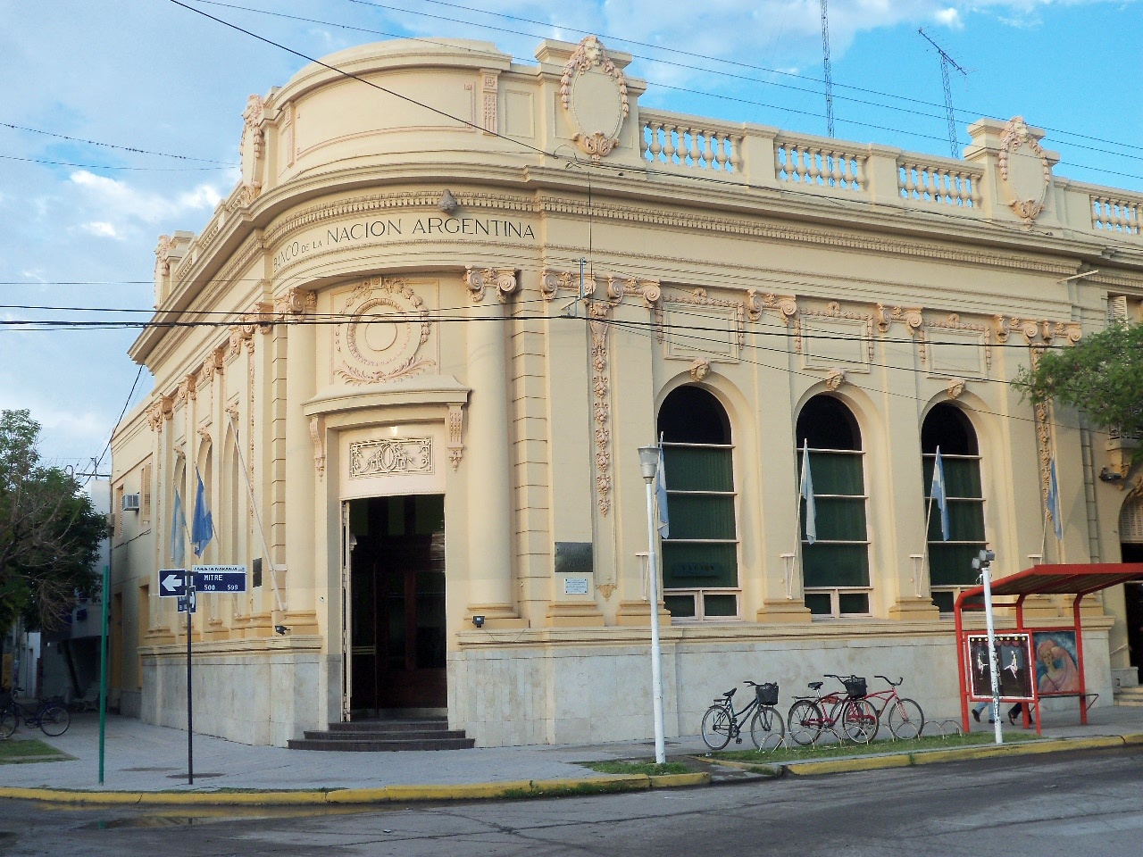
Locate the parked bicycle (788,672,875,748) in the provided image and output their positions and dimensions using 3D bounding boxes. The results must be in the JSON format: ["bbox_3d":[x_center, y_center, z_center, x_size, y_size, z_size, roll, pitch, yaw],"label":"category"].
[{"bbox_3d":[4.146,4.435,21.859,1.750,1.060,0.600,2,-10,-23],"label":"parked bicycle"}]

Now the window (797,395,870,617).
[{"bbox_3d":[5.073,1.468,26.830,1.560,4.330,0.280,3,-10,-26],"label":"window"}]

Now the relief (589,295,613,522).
[{"bbox_3d":[0.572,-0.370,24.591,0.460,3.850,0.200,3,-10,-26],"label":"relief"}]

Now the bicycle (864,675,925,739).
[{"bbox_3d":[4.980,4.589,22.846,1.780,1.040,0.650,-8,-11,36],"label":"bicycle"}]

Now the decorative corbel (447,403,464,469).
[{"bbox_3d":[-1.972,0.136,23.475,0.300,1.120,0.250,-1,-9,-1],"label":"decorative corbel"}]

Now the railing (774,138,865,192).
[{"bbox_3d":[4.975,-5.261,27.681,2.120,0.880,0.300,3,-10,-26],"label":"railing"}]

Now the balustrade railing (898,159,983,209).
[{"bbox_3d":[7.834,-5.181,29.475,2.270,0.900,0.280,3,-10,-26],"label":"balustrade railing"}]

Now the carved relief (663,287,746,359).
[{"bbox_3d":[2.431,-1.943,26.005,1.880,1.420,0.150,3,-10,-26],"label":"carved relief"}]

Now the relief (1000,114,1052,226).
[{"bbox_3d":[9.840,-5.548,30.079,1.420,2.430,0.360,3,-10,-26],"label":"relief"}]

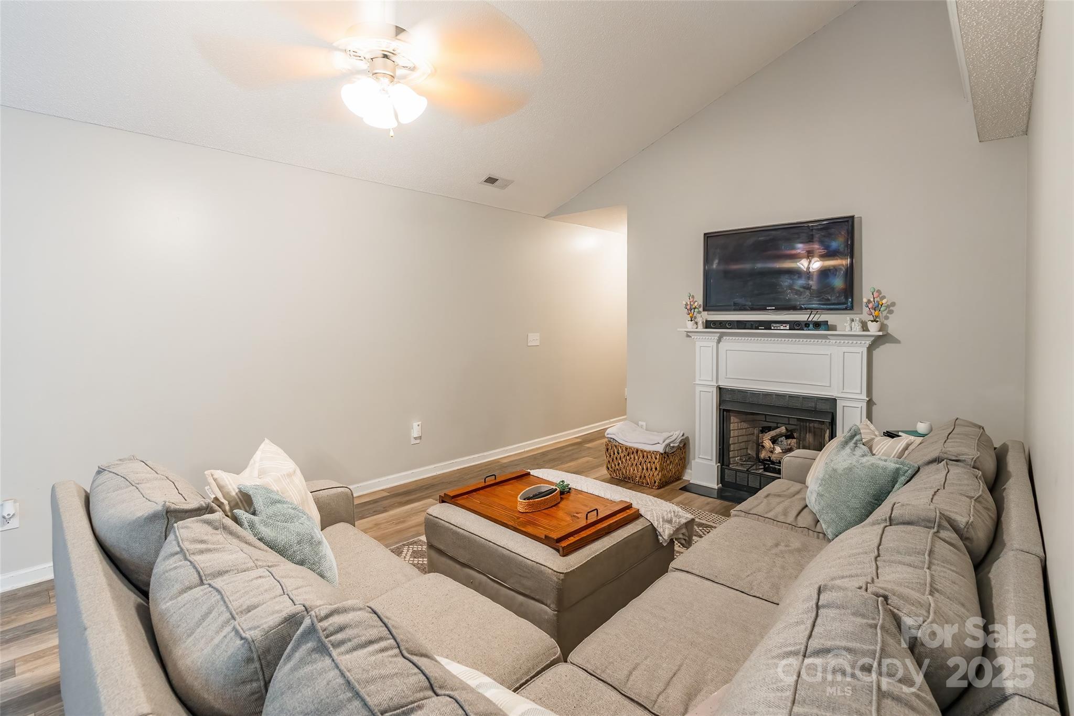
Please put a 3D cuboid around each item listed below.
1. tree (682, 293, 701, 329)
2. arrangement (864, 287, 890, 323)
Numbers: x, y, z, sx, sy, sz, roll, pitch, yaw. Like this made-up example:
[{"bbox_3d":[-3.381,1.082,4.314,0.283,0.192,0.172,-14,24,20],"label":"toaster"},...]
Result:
[{"bbox_3d":[1.325,-0.400,4.101,0.135,0.300,0.135,-5,6,-45],"label":"tree"},{"bbox_3d":[2.250,-0.352,3.166,0.130,0.237,0.135,-5,6,-45],"label":"arrangement"}]

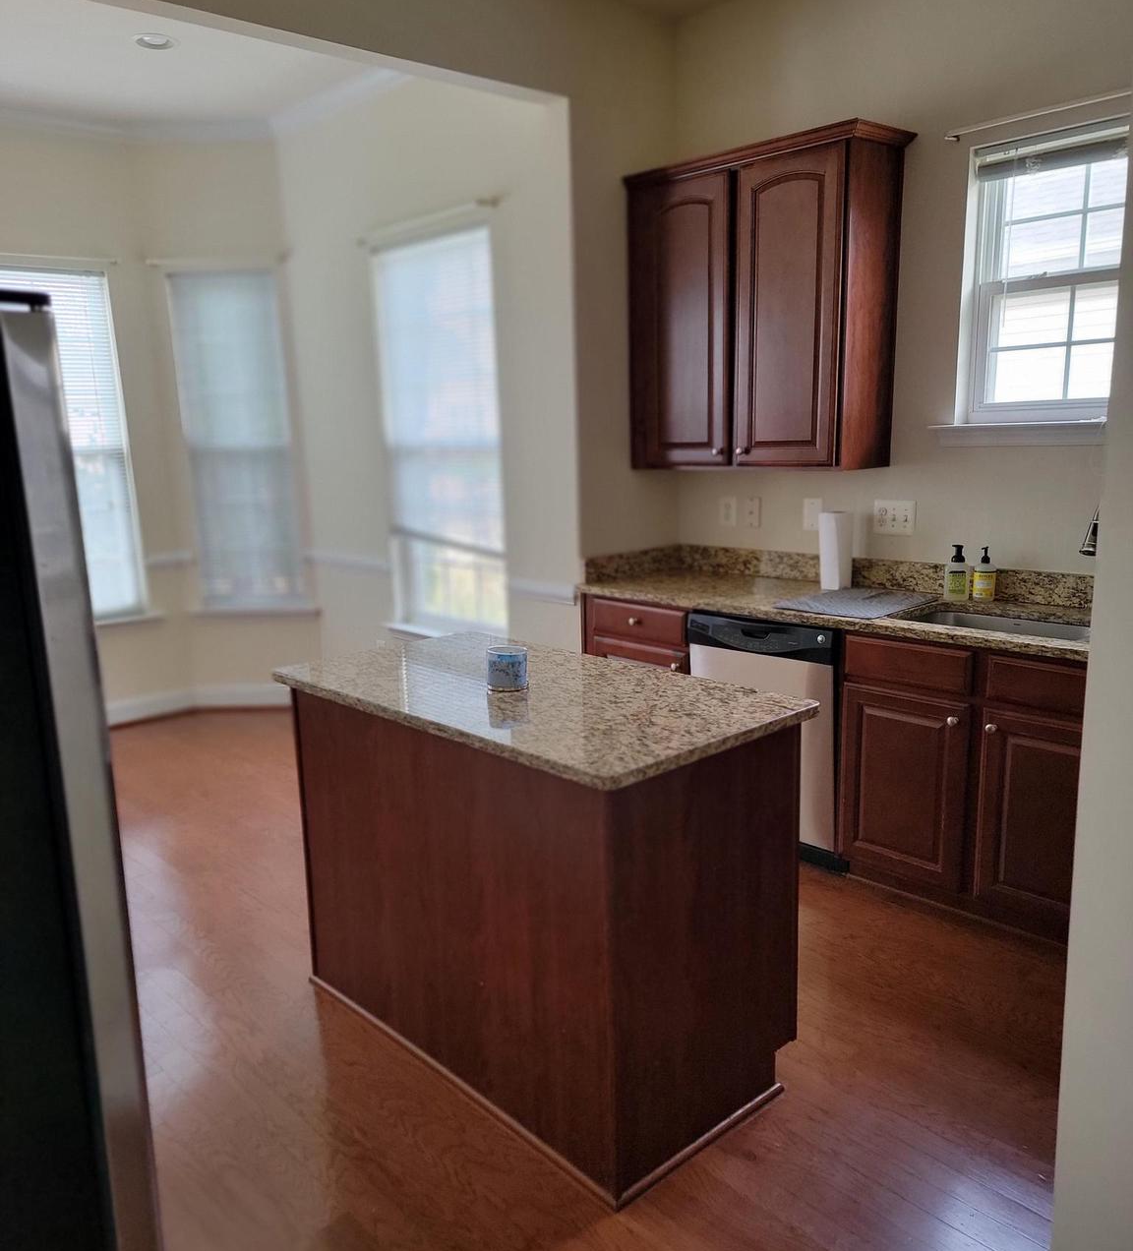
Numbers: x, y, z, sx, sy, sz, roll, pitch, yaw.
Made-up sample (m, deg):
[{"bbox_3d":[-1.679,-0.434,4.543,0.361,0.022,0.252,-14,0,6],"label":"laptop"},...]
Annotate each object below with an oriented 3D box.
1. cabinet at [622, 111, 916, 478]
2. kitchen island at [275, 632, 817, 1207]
[{"bbox_3d":[0.712,-1.141,3.884,0.350,1.097,1.035,-12,15,-41],"label":"cabinet"},{"bbox_3d":[-0.100,0.589,2.655,0.677,0.896,1.282,-12,15,-41],"label":"kitchen island"}]

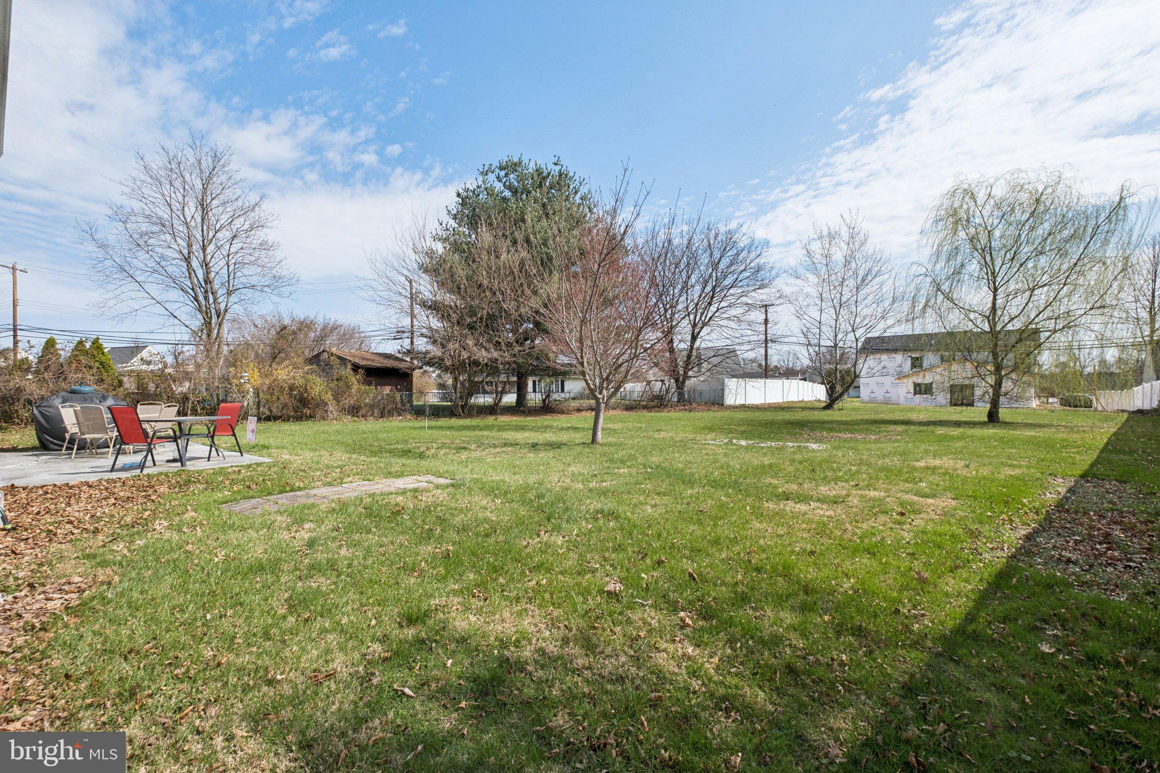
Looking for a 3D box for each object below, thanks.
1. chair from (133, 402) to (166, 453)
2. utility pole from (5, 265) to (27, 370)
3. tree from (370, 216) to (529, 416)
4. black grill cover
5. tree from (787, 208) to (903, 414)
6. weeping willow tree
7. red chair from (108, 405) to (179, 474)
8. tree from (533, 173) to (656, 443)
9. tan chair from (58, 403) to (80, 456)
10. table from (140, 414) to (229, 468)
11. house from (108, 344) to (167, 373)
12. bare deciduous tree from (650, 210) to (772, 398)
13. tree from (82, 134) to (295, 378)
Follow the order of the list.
[{"bbox_3d":[-8.360,0.765,9.170,0.550,0.890,0.620,0,0,-9],"label":"chair"},{"bbox_3d":[-46.700,-4.500,40.000,0.350,11.500,2.300,0,0,-18],"label":"utility pole"},{"bbox_3d":[-6.500,-3.500,24.000,7.600,9.900,7.000,0,0,0],"label":"tree"},{"bbox_3d":[-9.850,0.660,9.580,0.720,1.100,1.320,0,0,45],"label":"black grill cover"},{"bbox_3d":[15.850,-4.650,29.000,5.900,12.000,5.900,0,0,29],"label":"tree"},{"bbox_3d":[15.850,-3.250,17.450,6.200,9.150,6.200,0,0,42],"label":"weeping willow tree"},{"bbox_3d":[-6.290,0.745,7.060,0.560,0.930,0.660,0,0,14],"label":"red chair"},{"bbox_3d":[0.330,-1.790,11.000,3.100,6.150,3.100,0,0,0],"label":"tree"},{"bbox_3d":[-9.010,0.760,8.920,0.600,0.920,0.550,0,0,-17],"label":"tan chair"},{"bbox_3d":[-6.300,0.860,7.680,1.200,0.720,1.200,0,0,0],"label":"table"},{"bbox_3d":[-64.800,-2.200,69.200,8.800,7.000,6.800,0,0,16],"label":"house"},{"bbox_3d":[8.800,-5.600,33.000,8.500,13.300,8.500,0,0,0],"label":"bare deciduous tree"},{"bbox_3d":[-18.900,-5.600,24.000,8.500,13.800,8.500,0,0,0],"label":"tree"}]

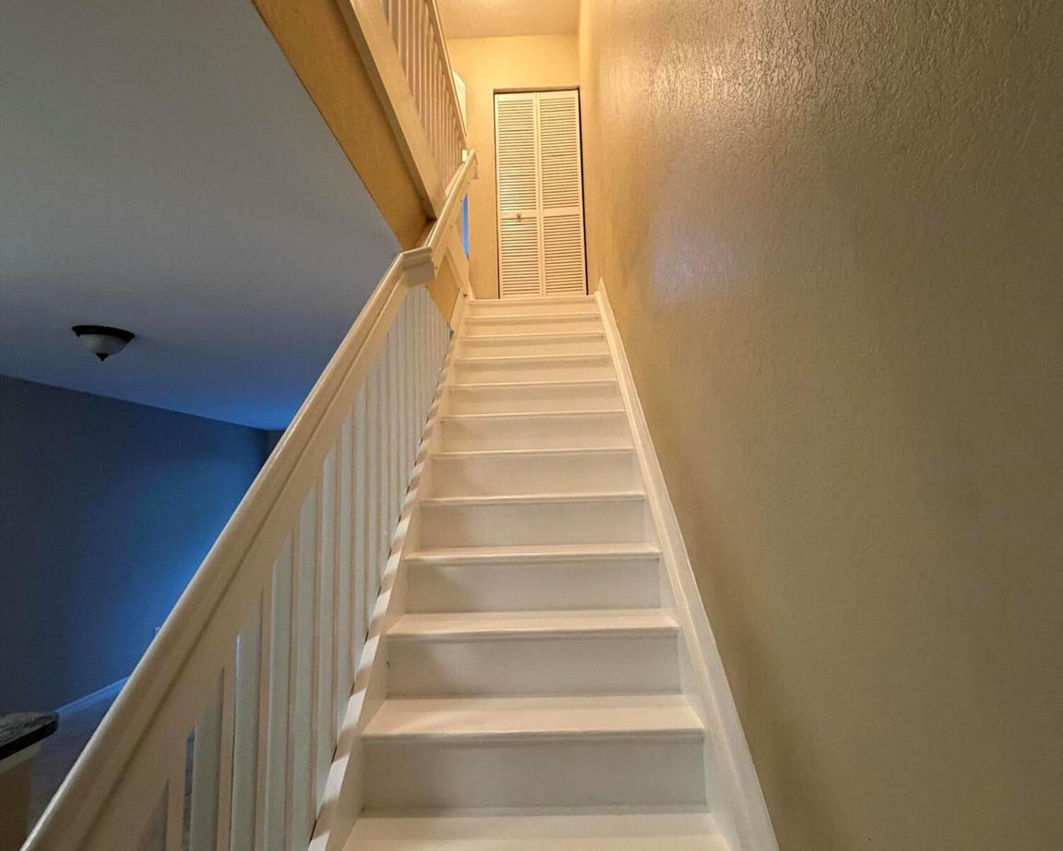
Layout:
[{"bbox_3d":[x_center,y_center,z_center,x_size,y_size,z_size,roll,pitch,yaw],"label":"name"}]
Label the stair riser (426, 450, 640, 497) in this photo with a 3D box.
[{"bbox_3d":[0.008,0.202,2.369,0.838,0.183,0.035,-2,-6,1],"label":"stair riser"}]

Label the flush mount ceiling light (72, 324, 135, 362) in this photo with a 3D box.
[{"bbox_3d":[-2.473,-0.452,3.314,0.292,0.174,0.292,-2,-6,1],"label":"flush mount ceiling light"}]

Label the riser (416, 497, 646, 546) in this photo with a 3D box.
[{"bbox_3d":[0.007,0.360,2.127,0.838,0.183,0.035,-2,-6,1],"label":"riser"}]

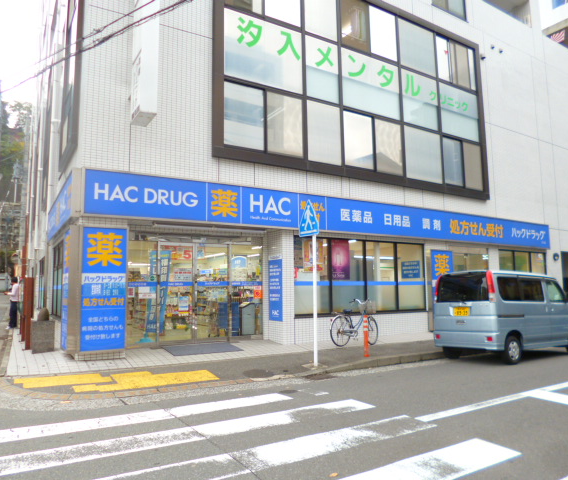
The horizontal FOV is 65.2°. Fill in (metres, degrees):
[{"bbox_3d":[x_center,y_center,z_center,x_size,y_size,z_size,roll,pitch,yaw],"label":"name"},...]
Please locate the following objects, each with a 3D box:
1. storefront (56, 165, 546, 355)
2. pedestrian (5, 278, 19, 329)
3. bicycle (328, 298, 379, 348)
[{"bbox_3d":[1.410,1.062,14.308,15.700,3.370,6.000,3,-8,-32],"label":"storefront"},{"bbox_3d":[-8.621,1.989,14.091,0.420,1.636,0.450,3,-8,-32],"label":"pedestrian"},{"bbox_3d":[1.605,1.867,10.059,1.700,1.050,0.520,5,-9,-42],"label":"bicycle"}]

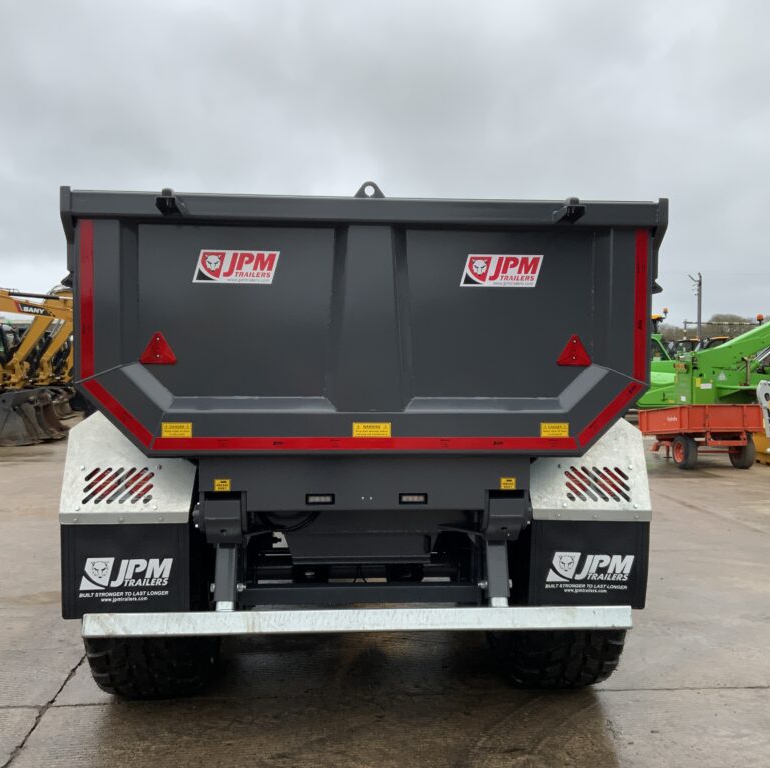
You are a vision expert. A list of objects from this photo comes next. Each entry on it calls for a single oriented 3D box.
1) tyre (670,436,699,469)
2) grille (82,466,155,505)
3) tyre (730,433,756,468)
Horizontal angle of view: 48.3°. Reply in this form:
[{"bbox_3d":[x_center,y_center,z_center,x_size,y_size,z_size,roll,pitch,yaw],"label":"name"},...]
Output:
[{"bbox_3d":[4.724,1.078,13.500,0.200,0.525,0.525,0,1,-6],"label":"tyre"},{"bbox_3d":[-1.118,0.429,3.600,0.302,0.158,0.020,0,-23,-5],"label":"grille"},{"bbox_3d":[5.659,1.084,13.580,0.200,0.525,0.525,0,1,-6],"label":"tyre"}]

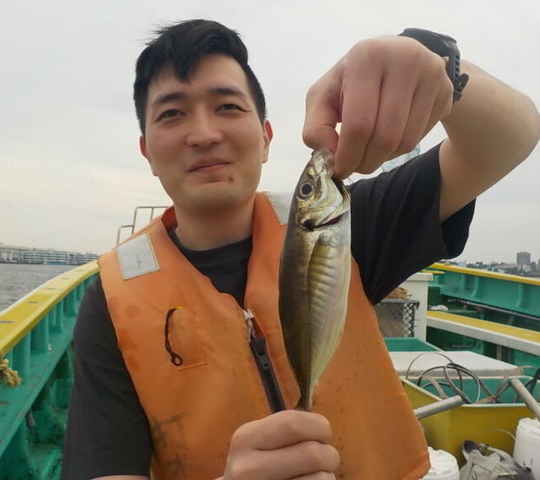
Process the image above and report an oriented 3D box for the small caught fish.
[{"bbox_3d":[0.032,0.036,0.405,0.050,0.212,0.029,3,0,0],"label":"small caught fish"}]

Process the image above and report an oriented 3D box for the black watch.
[{"bbox_3d":[0.135,-0.145,0.475,0.061,0.054,0.045,28,17,30],"label":"black watch"}]

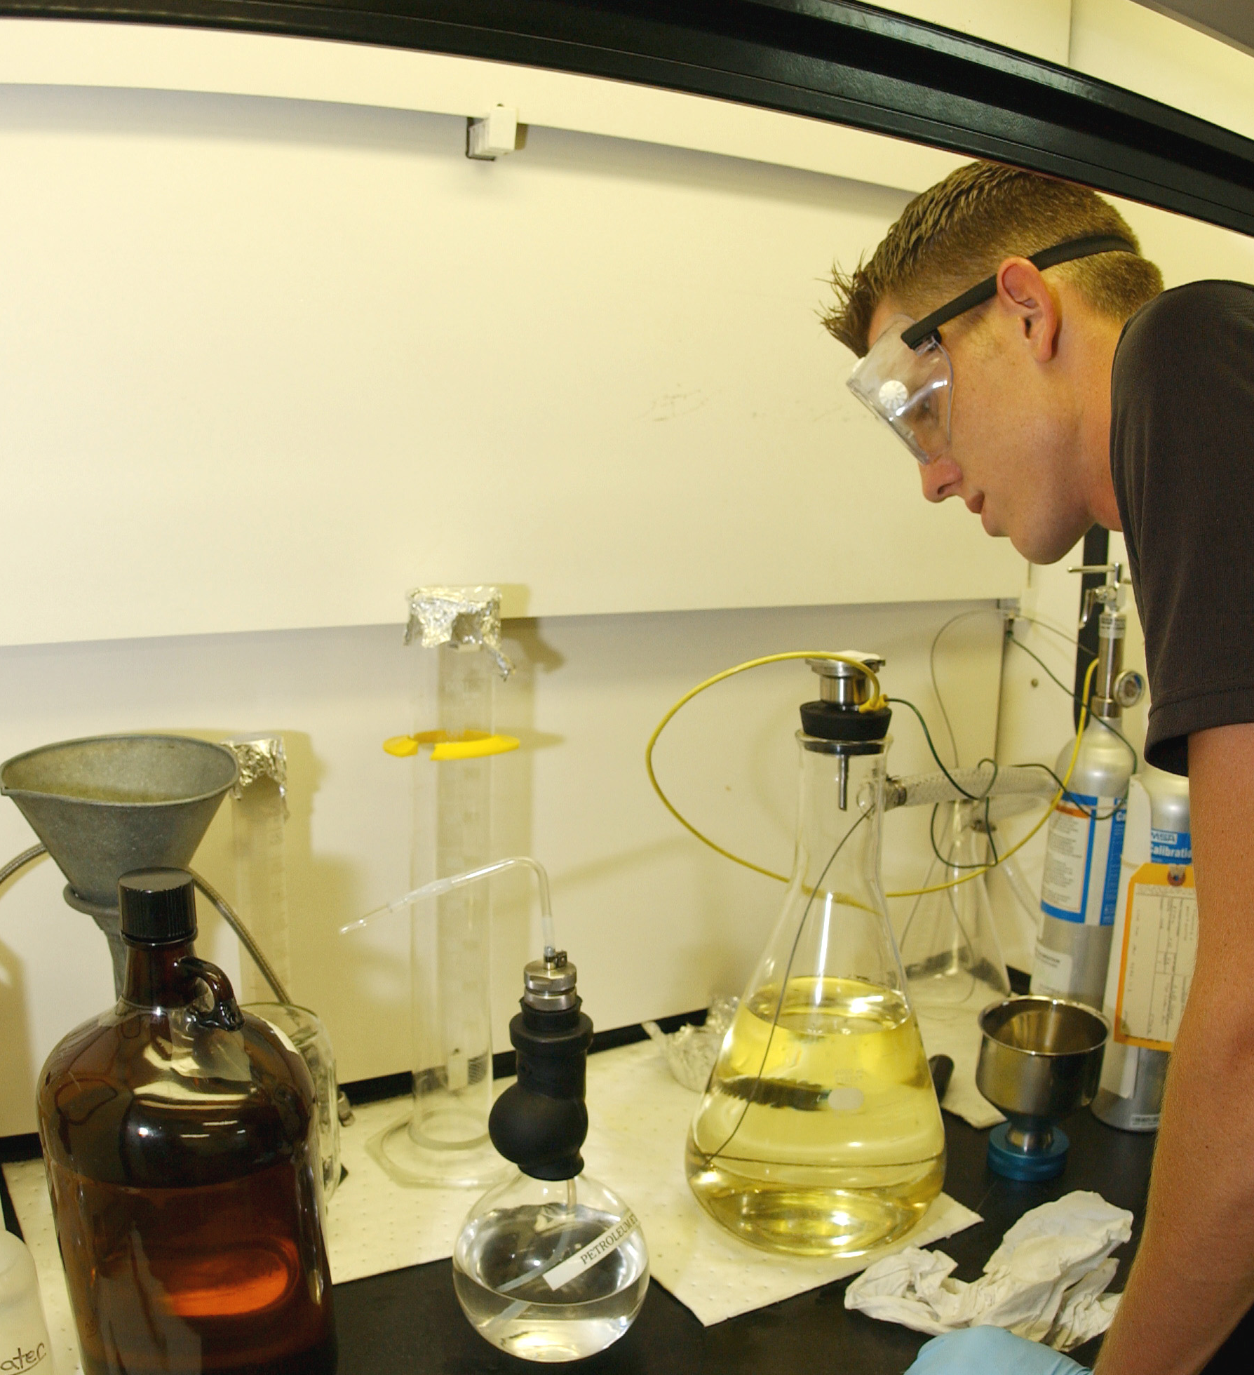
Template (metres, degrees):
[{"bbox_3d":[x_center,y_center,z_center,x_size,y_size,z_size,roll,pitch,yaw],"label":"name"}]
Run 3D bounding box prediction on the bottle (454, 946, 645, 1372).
[{"bbox_3d":[-0.049,0.302,0.920,0.130,0.268,0.130,-2,11,-15],"label":"bottle"}]

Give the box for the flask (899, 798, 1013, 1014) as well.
[{"bbox_3d":[0.348,0.219,1.484,0.131,0.232,0.131,3,11,10],"label":"flask"}]

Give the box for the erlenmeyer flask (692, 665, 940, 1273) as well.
[{"bbox_3d":[0.152,0.193,1.073,0.203,0.432,0.203,1,11,0],"label":"erlenmeyer flask"}]

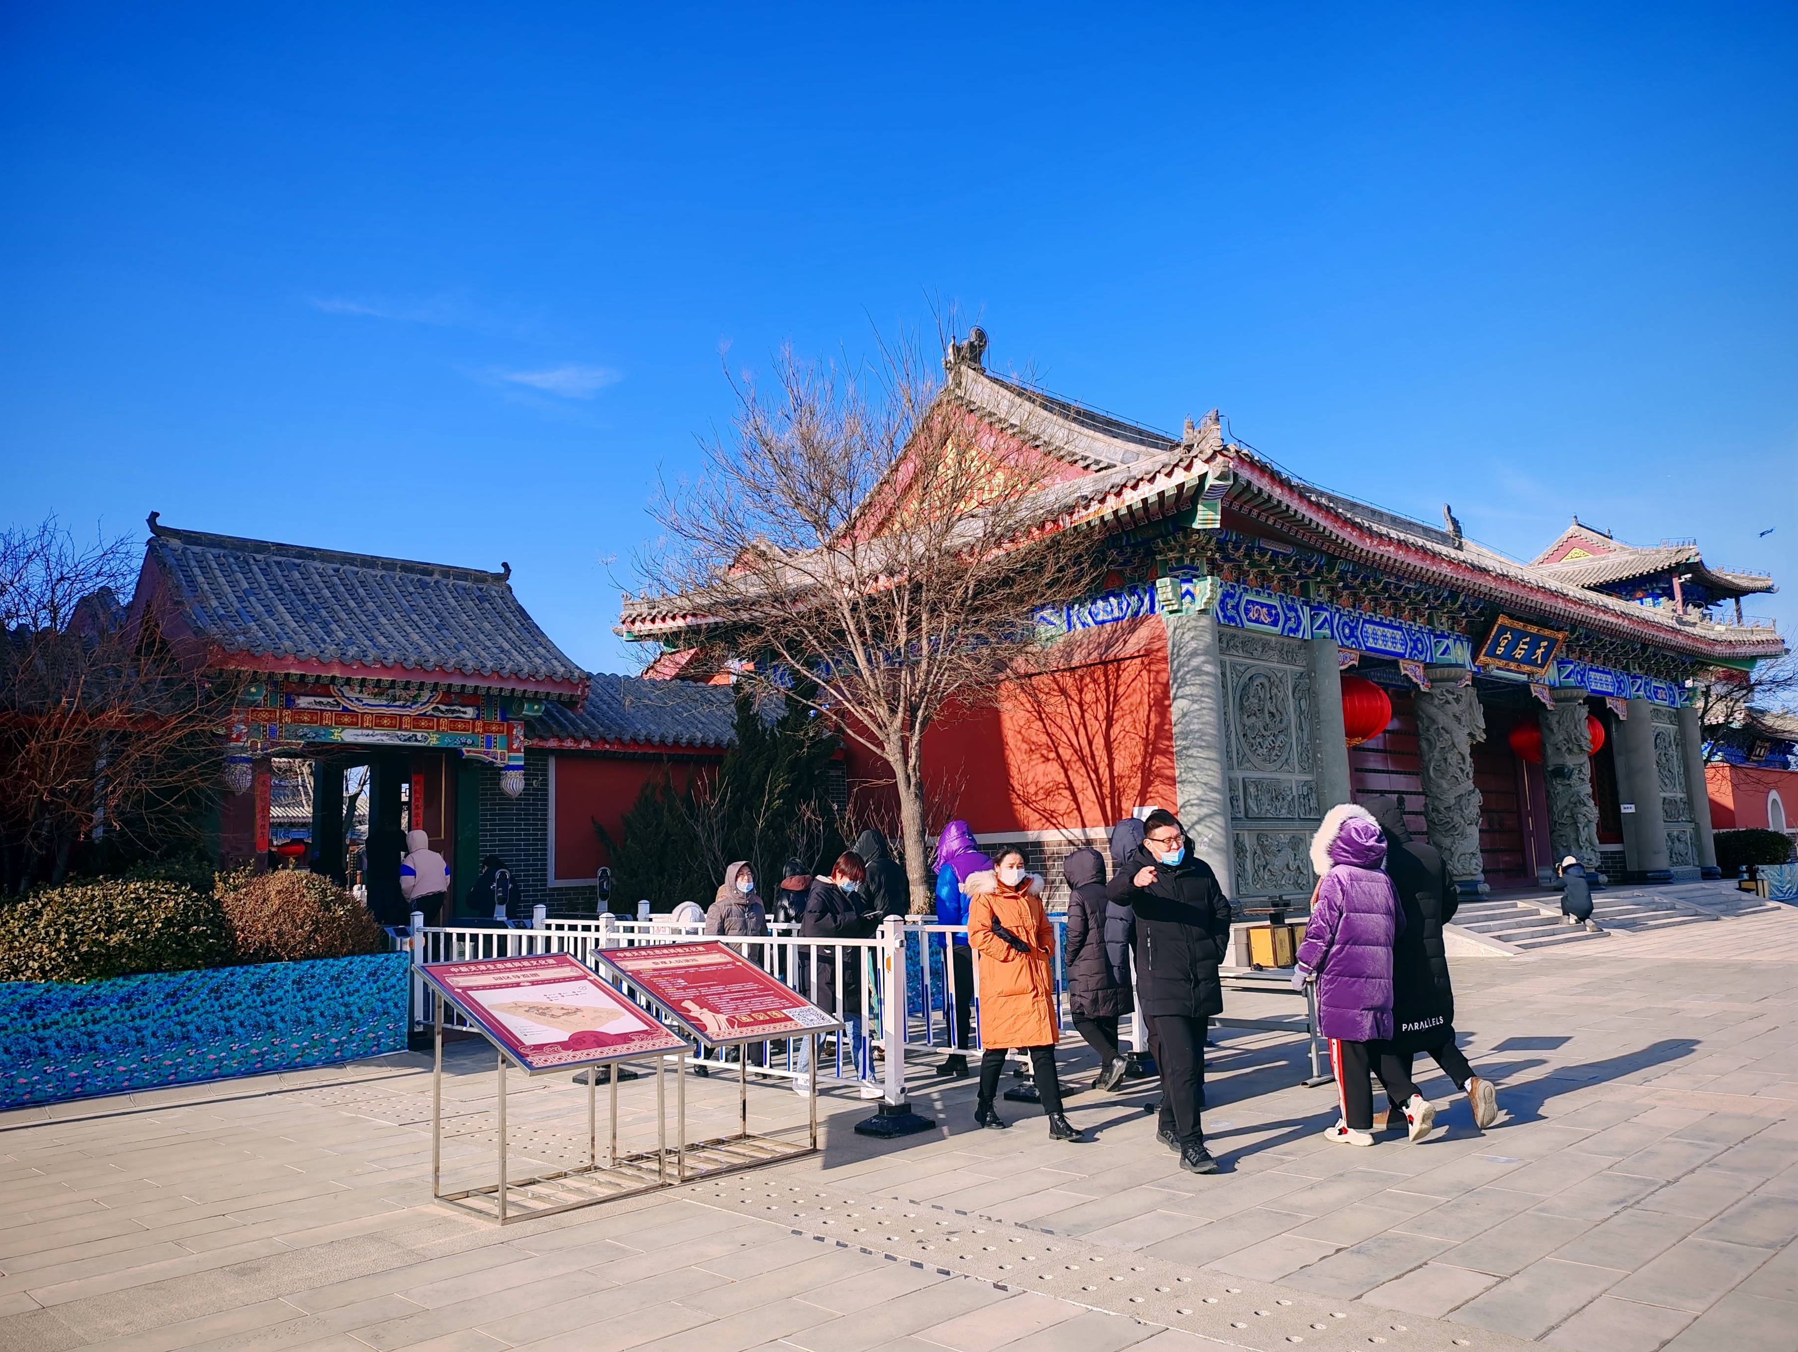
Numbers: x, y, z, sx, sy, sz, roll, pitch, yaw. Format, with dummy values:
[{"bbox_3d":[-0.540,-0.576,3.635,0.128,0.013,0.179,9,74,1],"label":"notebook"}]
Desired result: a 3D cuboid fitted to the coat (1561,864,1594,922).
[{"bbox_3d":[10.465,3.347,21.700,0.500,0.880,0.500,-10,-11,44],"label":"coat"}]

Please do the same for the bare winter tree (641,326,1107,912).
[{"bbox_3d":[-0.312,-0.702,17.300,5.500,7.200,5.100,-2,-8,1],"label":"bare winter tree"}]

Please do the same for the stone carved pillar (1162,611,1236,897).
[{"bbox_3d":[4.206,1.158,19.570,0.750,4.200,0.750,-10,-11,44],"label":"stone carved pillar"}]

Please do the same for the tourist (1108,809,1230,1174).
[{"bbox_3d":[1.375,1.552,7.080,0.560,1.720,0.450,1,-8,-18],"label":"tourist"}]

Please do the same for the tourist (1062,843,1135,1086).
[{"bbox_3d":[1.323,1.944,9.400,0.460,1.600,0.460,-9,-11,42],"label":"tourist"}]

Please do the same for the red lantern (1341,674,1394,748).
[{"bbox_3d":[7.915,0.591,24.581,1.400,1.200,1.400,-10,-11,44],"label":"red lantern"}]

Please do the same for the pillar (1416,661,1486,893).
[{"bbox_3d":[10.660,1.980,26.950,1.000,4.400,1.000,-9,-11,44],"label":"pillar"}]

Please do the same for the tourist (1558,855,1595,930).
[{"bbox_3d":[10.434,3.351,21.657,0.480,1.100,0.550,5,-10,-42],"label":"tourist"}]

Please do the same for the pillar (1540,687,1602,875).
[{"bbox_3d":[15.100,2.450,31.400,1.000,4.400,1.000,-9,-11,44],"label":"pillar"}]

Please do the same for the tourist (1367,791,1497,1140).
[{"bbox_3d":[2.908,1.602,7.913,0.580,1.800,0.600,4,-10,-38],"label":"tourist"}]

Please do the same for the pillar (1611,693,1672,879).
[{"bbox_3d":[17.492,2.659,32.983,0.740,4.250,0.740,6,-11,-44],"label":"pillar"}]

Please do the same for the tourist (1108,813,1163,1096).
[{"bbox_3d":[1.503,1.800,8.941,0.540,1.780,0.460,4,-10,-38],"label":"tourist"}]

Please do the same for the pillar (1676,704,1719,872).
[{"bbox_3d":[21.250,3.090,37.600,0.800,4.400,0.800,-9,-11,44],"label":"pillar"}]

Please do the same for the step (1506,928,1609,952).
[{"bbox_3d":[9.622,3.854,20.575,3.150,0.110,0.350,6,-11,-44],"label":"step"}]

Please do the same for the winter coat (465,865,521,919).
[{"bbox_3d":[-4.566,2.492,15.800,0.550,0.800,0.550,1,-8,-19],"label":"winter coat"}]

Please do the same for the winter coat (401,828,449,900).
[{"bbox_3d":[-5.797,2.308,17.200,0.420,0.880,0.620,-9,-11,44],"label":"winter coat"}]

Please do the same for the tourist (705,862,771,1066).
[{"bbox_3d":[-1.290,2.245,10.841,0.550,1.600,0.420,3,-9,-33],"label":"tourist"}]

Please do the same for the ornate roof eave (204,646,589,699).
[{"bbox_3d":[-5.958,0.018,17.045,4.750,0.450,0.600,6,-11,-44],"label":"ornate roof eave"}]

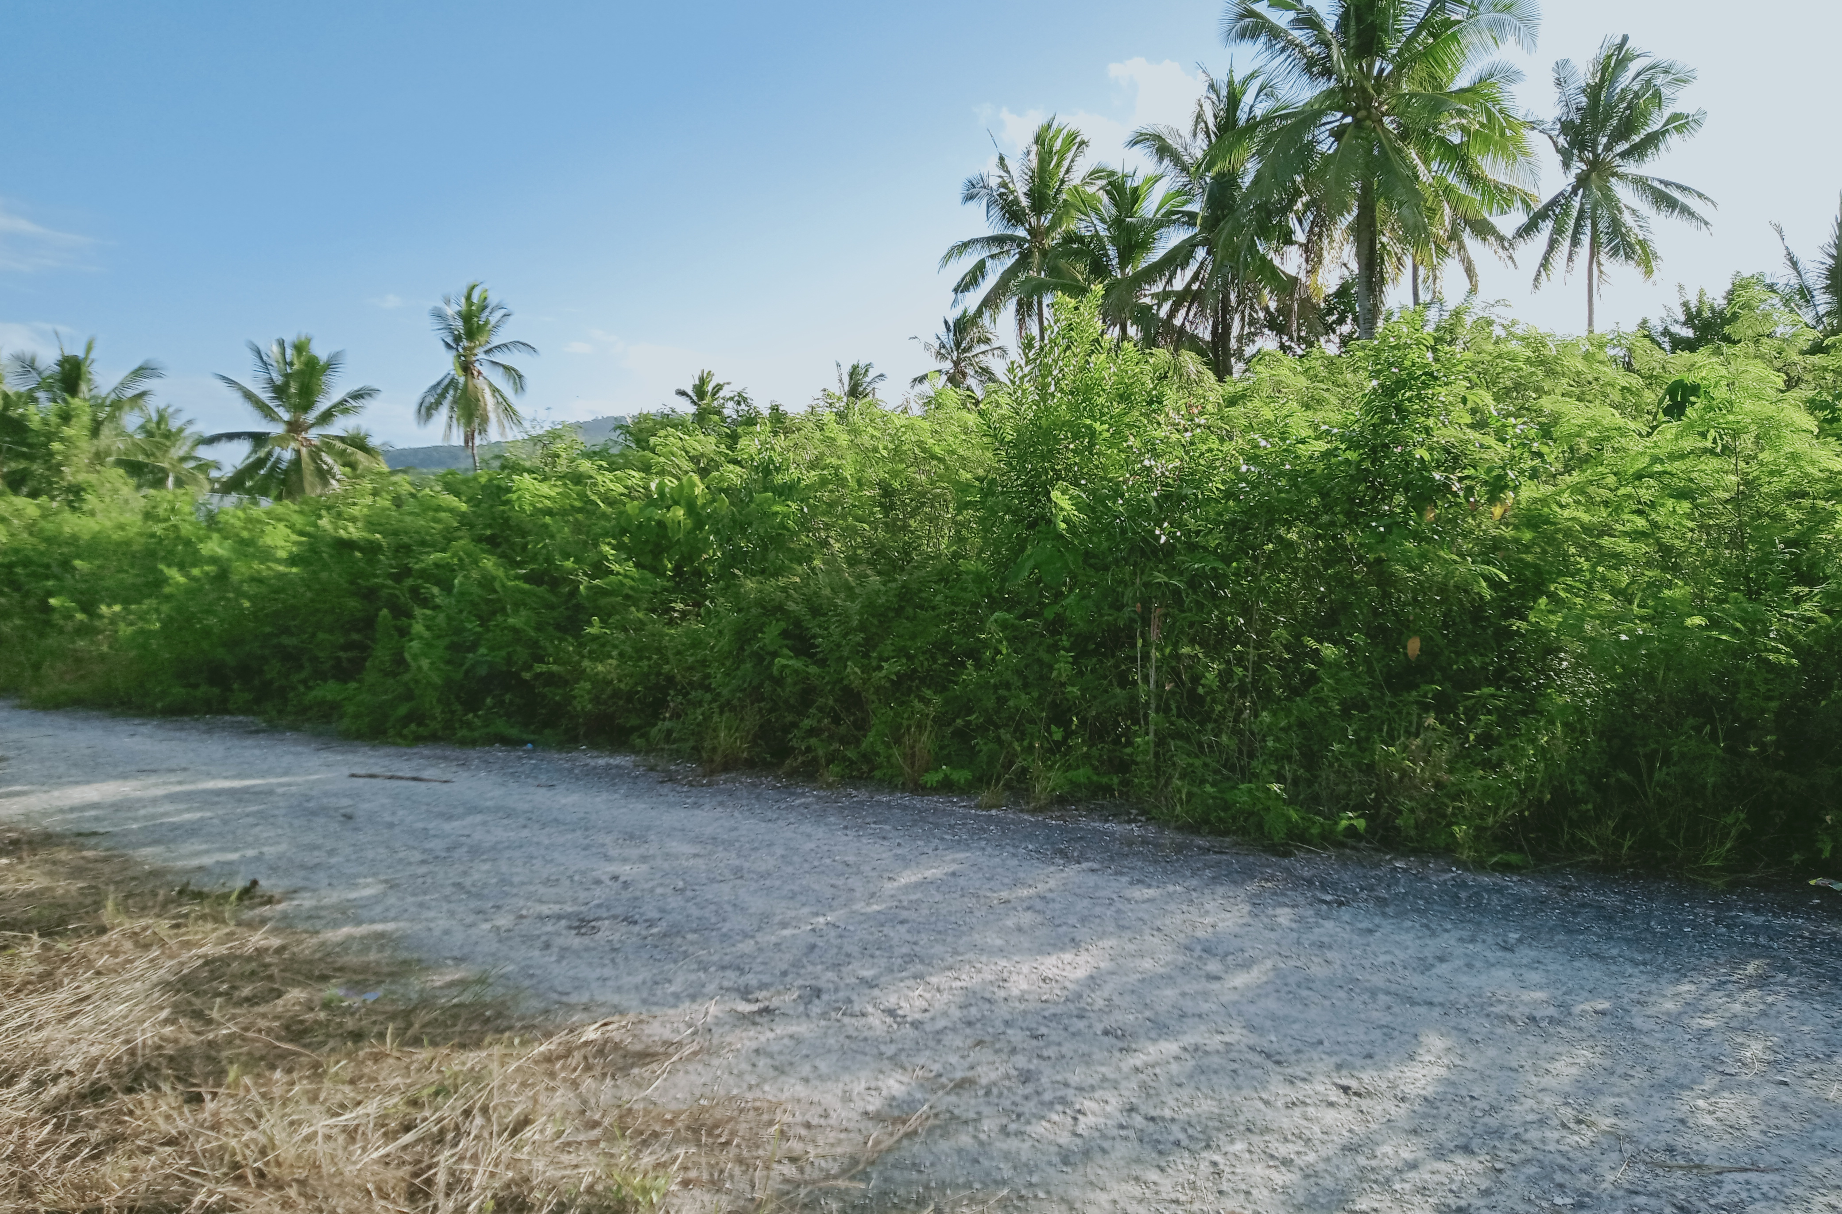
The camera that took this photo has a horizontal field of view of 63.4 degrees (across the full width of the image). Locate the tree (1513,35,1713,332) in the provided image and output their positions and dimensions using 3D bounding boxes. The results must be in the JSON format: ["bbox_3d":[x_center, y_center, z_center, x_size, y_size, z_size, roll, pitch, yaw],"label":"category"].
[{"bbox_3d":[19.955,-7.807,43.122,5.730,17.400,5.730,0,1,0],"label":"tree"}]

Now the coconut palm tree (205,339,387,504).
[{"bbox_3d":[-20.189,-3.933,48.067,5.840,9.520,5.840,0,1,0],"label":"coconut palm tree"}]

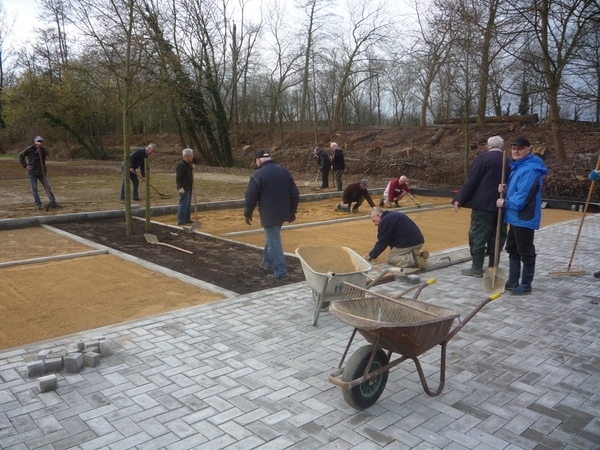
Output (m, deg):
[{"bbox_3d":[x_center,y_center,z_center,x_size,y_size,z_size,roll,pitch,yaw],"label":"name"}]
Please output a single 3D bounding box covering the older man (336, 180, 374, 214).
[{"bbox_3d":[1.478,-0.818,13.820,1.020,0.930,0.600,4,9,25],"label":"older man"}]

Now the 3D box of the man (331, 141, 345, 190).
[{"bbox_3d":[1.278,-1.924,17.359,0.487,1.626,0.487,-1,8,-12],"label":"man"}]

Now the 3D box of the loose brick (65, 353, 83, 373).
[{"bbox_3d":[-1.599,0.975,3.684,0.079,0.102,0.094,0,8,-2],"label":"loose brick"}]

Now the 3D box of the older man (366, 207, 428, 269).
[{"bbox_3d":[1.359,0.163,7.051,0.900,0.800,0.580,5,9,30],"label":"older man"}]

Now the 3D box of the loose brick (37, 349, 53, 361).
[{"bbox_3d":[-1.860,0.961,3.791,0.072,0.080,0.107,0,8,-5],"label":"loose brick"}]

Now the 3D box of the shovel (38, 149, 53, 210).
[{"bbox_3d":[-5.903,-1.087,12.028,0.183,1.522,0.244,-11,7,-4],"label":"shovel"}]

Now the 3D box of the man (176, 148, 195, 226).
[{"bbox_3d":[-2.484,-0.830,11.251,0.386,1.611,0.487,-3,9,-24],"label":"man"}]

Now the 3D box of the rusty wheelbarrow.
[{"bbox_3d":[0.724,0.767,3.436,1.410,0.610,0.620,-7,11,-43],"label":"rusty wheelbarrow"}]

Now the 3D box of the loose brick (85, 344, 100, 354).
[{"bbox_3d":[-1.550,0.956,3.866,0.090,0.075,0.105,0,8,-3],"label":"loose brick"}]

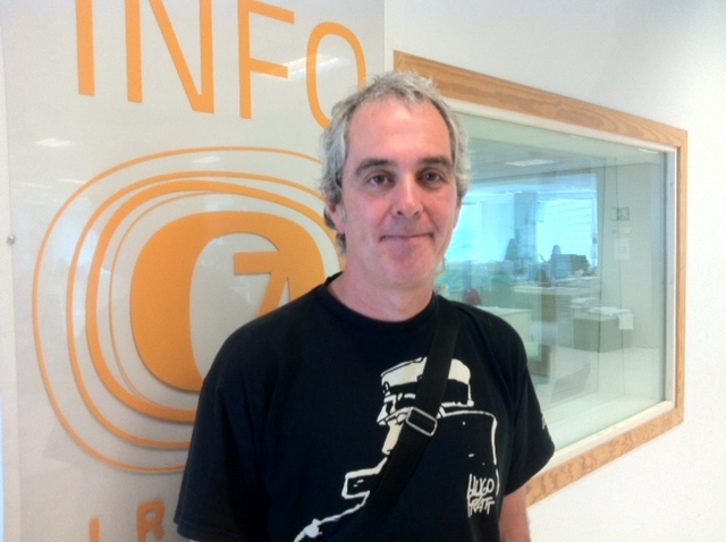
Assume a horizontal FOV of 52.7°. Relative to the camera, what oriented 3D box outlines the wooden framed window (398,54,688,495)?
[{"bbox_3d":[0.645,0.064,2.251,0.100,1.140,1.768,2,4,43],"label":"wooden framed window"}]

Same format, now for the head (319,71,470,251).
[{"bbox_3d":[0.043,-0.128,0.960,0.182,0.255,0.220,-3,2,-6],"label":"head"}]

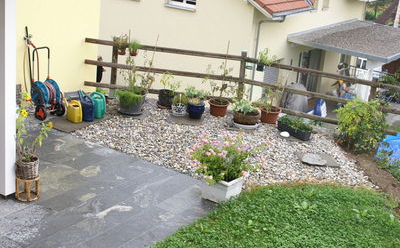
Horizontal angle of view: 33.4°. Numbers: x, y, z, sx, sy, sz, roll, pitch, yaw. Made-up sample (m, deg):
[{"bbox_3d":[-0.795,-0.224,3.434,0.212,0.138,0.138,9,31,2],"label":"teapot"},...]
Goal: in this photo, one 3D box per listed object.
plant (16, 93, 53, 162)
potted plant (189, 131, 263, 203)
[{"bbox_3d":[-1.676,0.034,6.700,0.370,0.690,0.320,6,19,0],"label":"plant"},{"bbox_3d":[0.278,0.449,7.366,0.740,0.680,0.660,17,22,30],"label":"potted plant"}]

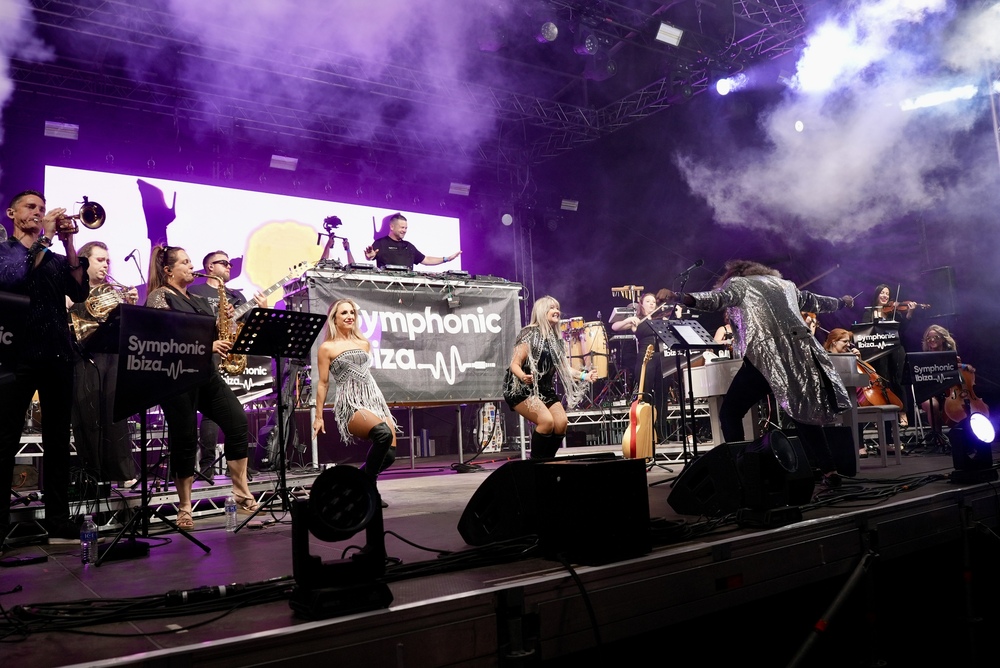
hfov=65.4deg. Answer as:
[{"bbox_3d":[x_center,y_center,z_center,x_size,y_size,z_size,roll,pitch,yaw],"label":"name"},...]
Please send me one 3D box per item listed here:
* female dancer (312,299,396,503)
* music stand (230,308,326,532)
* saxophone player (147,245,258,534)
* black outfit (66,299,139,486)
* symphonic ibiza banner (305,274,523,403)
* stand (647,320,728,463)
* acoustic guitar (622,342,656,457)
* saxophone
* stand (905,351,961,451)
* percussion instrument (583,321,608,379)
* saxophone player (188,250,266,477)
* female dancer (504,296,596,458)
[{"bbox_3d":[-1.009,0.470,5.399,0.520,1.411,0.550,2,-7,-37],"label":"female dancer"},{"bbox_3d":[-1.359,0.498,4.842,0.550,1.277,0.550,2,-7,-37],"label":"music stand"},{"bbox_3d":[-1.831,0.306,4.790,0.550,1.688,0.580,-6,-6,29],"label":"saxophone player"},{"bbox_3d":[-2.922,0.401,5.720,0.360,1.460,0.460,-6,-7,30],"label":"black outfit"},{"bbox_3d":[-0.760,0.077,7.531,2.380,1.170,0.060,2,-7,-37],"label":"symphonic ibiza banner"},{"bbox_3d":[1.443,0.488,5.920,0.520,1.210,0.470,0,-7,-28],"label":"stand"},{"bbox_3d":[1.277,0.616,6.900,0.130,1.030,0.390,7,2,43],"label":"acoustic guitar"},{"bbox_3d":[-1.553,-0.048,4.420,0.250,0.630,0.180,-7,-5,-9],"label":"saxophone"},{"bbox_3d":[4.397,0.663,7.969,0.520,0.980,0.440,-4,-6,8],"label":"stand"},{"bbox_3d":[1.184,0.197,9.600,0.350,0.720,0.350,-2,-6,0],"label":"percussion instrument"},{"bbox_3d":[-2.139,0.222,6.049,0.570,1.770,0.440,2,-8,-43],"label":"saxophone player"},{"bbox_3d":[0.393,0.451,6.056,0.650,1.460,0.620,-7,-7,41],"label":"female dancer"}]

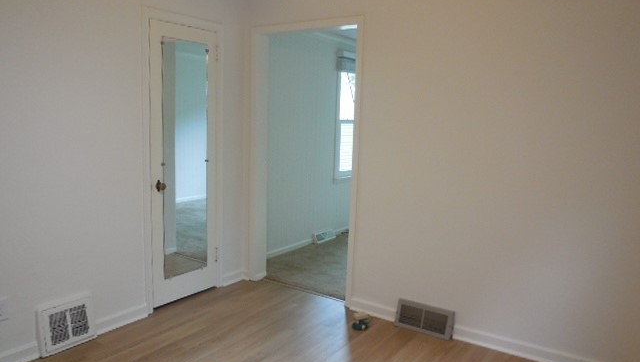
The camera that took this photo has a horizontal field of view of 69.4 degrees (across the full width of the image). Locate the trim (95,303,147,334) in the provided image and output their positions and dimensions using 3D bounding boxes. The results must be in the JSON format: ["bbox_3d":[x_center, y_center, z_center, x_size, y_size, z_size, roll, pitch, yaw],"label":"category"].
[{"bbox_3d":[-1.324,0.922,3.101,0.027,0.095,0.383,6,9,33],"label":"trim"}]

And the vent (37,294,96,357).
[{"bbox_3d":[-1.522,0.865,2.789,0.047,0.275,0.340,6,9,33],"label":"vent"}]

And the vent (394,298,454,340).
[{"bbox_3d":[0.705,0.938,3.144,0.389,0.177,0.070,6,9,33],"label":"vent"}]

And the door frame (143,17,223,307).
[{"bbox_3d":[-1.024,-0.133,3.455,0.085,2.120,0.725,6,9,33],"label":"door frame"}]

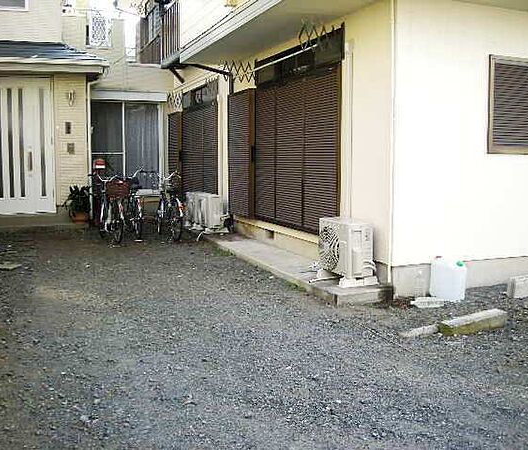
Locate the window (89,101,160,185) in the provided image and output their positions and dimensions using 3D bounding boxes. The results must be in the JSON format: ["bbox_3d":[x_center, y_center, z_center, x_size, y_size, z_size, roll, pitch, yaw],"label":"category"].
[{"bbox_3d":[-3.012,-1.652,13.100,1.599,1.972,0.100,-1,6,-15],"label":"window"}]

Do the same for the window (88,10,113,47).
[{"bbox_3d":[-3.434,-4.117,12.744,0.528,0.758,0.100,-1,6,-15],"label":"window"}]

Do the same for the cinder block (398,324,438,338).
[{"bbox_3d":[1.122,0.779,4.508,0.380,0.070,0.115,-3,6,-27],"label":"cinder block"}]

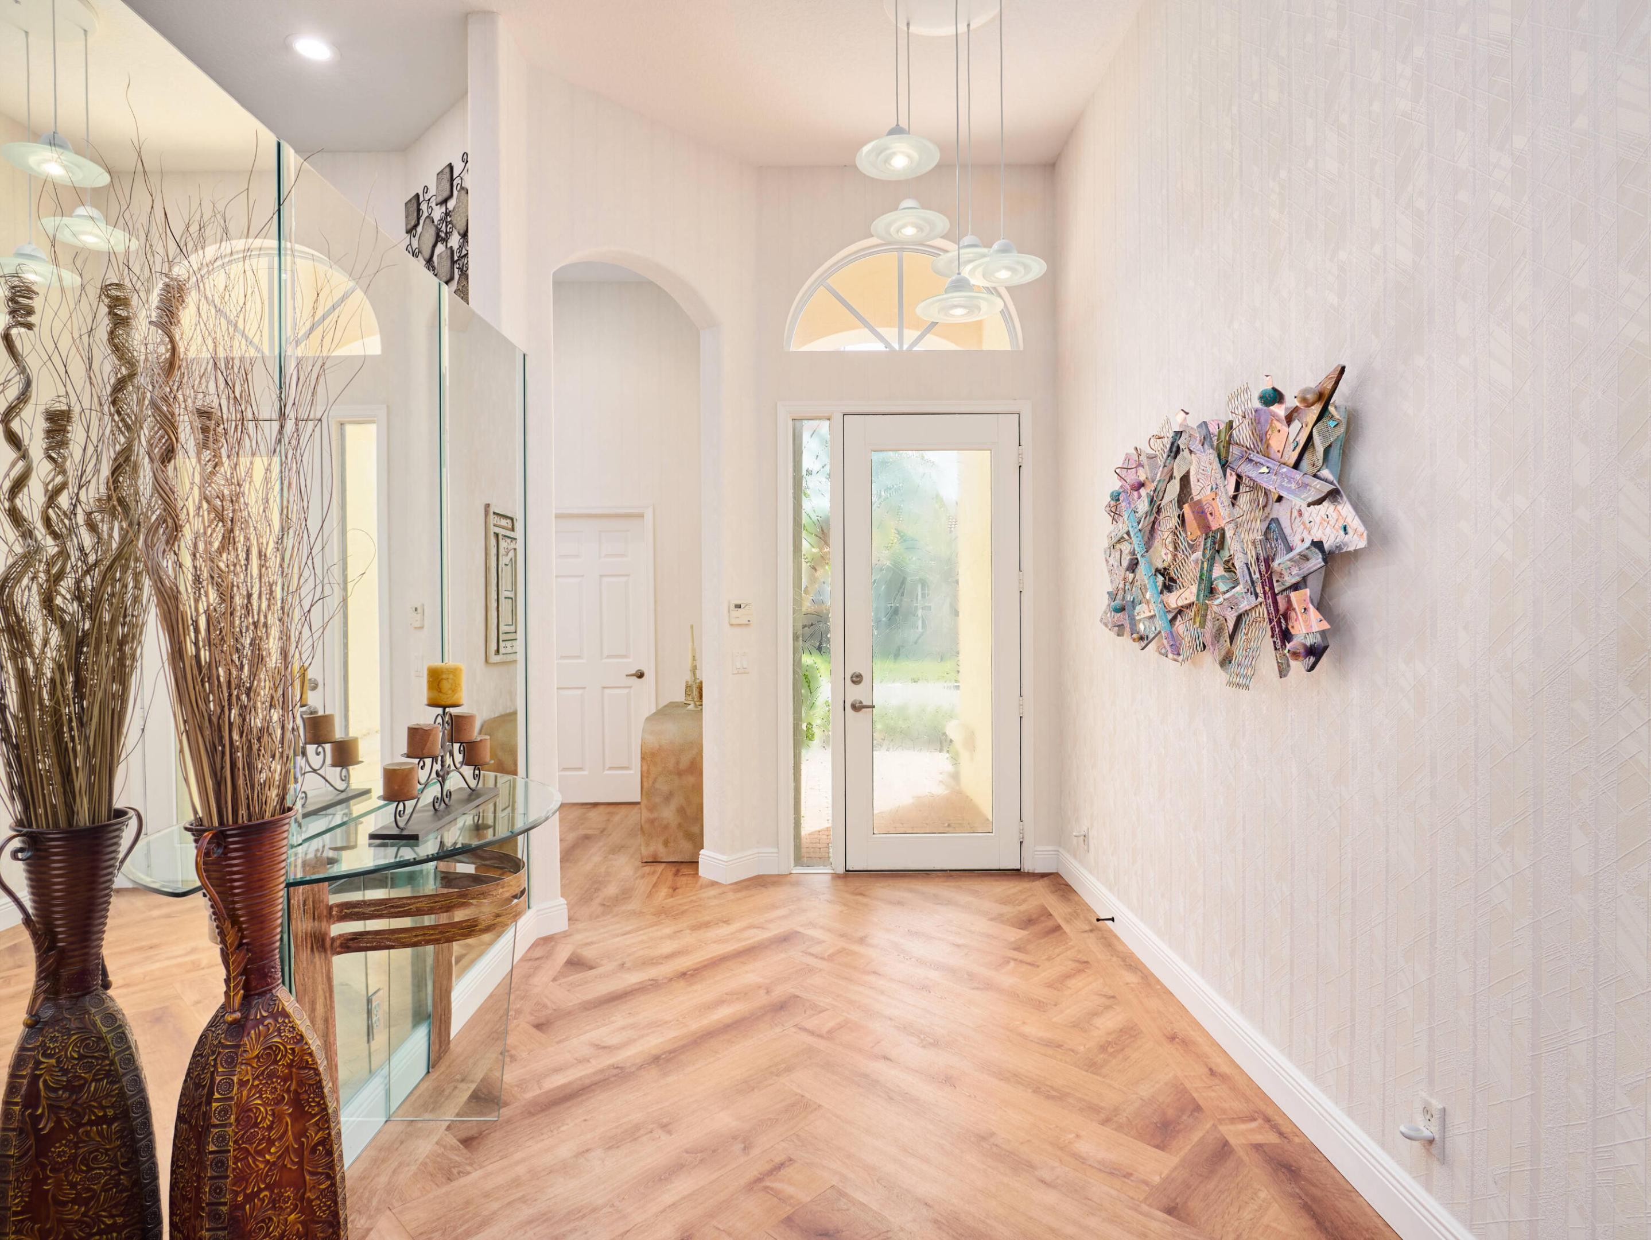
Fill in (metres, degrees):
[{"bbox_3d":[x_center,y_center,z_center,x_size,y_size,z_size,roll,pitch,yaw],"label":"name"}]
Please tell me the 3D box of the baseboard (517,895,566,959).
[{"bbox_3d":[-1.173,1.268,3.528,0.100,0.135,0.370,0,1,11],"label":"baseboard"}]

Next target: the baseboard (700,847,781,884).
[{"bbox_3d":[-0.444,1.253,4.380,0.420,0.135,0.170,0,1,-1],"label":"baseboard"}]

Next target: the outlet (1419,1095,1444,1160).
[{"bbox_3d":[1.264,1.058,1.795,0.012,0.118,0.072,0,1,-1],"label":"outlet"}]

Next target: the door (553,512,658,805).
[{"bbox_3d":[-1.622,0.277,6.143,0.800,2.060,0.060,0,1,-1],"label":"door"}]

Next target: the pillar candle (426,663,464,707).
[{"bbox_3d":[-0.981,0.168,2.206,0.087,0.100,0.087,0,1,-1],"label":"pillar candle"}]

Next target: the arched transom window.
[{"bbox_3d":[0.406,-1.677,4.486,1.220,0.590,0.090,0,1,-1],"label":"arched transom window"}]

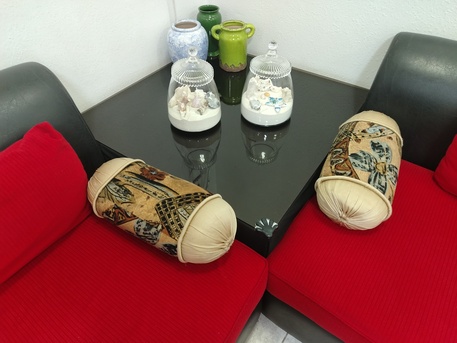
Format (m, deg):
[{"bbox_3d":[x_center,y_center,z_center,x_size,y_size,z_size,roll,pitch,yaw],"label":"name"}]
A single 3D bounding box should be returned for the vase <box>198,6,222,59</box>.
[{"bbox_3d":[-0.089,-0.689,1.562,0.120,0.215,0.120,-1,45,0],"label":"vase"}]

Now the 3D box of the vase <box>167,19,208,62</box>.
[{"bbox_3d":[-0.186,-0.594,1.493,0.192,0.180,0.192,-1,45,0],"label":"vase"}]

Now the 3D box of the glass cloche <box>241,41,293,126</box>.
[{"bbox_3d":[0.149,-0.327,1.144,0.194,0.287,0.194,-1,45,0],"label":"glass cloche"}]

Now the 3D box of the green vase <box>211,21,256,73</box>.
[{"bbox_3d":[0.025,-0.577,1.466,0.198,0.191,0.128,-5,45,-4],"label":"green vase"}]

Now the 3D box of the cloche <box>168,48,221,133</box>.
[{"bbox_3d":[-0.121,-0.302,1.124,0.193,0.285,0.193,-1,45,0],"label":"cloche"}]

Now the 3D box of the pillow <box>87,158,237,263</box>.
[{"bbox_3d":[-0.189,0.108,0.897,0.457,0.205,0.209,20,49,20],"label":"pillow"}]

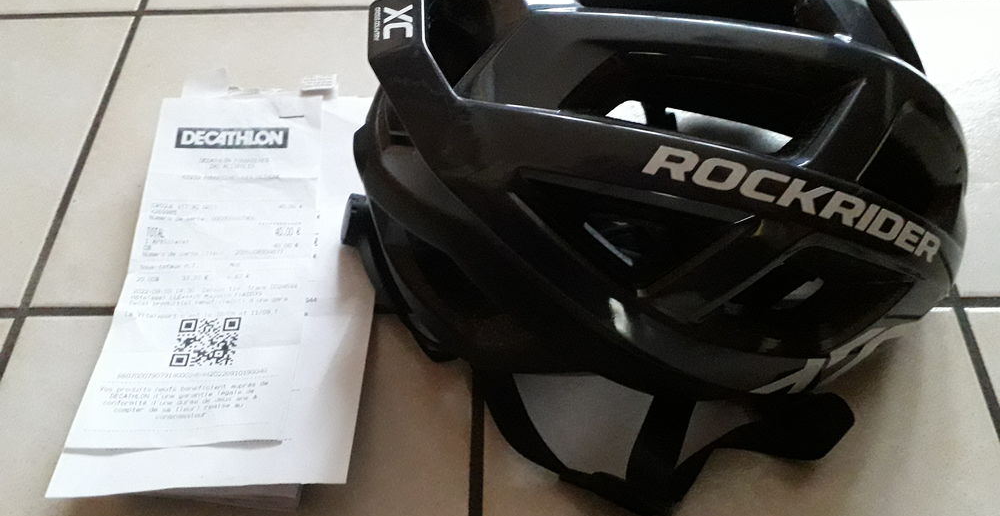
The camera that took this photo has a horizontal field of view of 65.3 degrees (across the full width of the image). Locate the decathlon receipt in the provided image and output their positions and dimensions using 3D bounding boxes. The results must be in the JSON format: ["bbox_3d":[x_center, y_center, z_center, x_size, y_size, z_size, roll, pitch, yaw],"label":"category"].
[{"bbox_3d":[-0.131,-0.006,0.362,0.083,0.010,0.195,-2,55,-2],"label":"decathlon receipt"}]

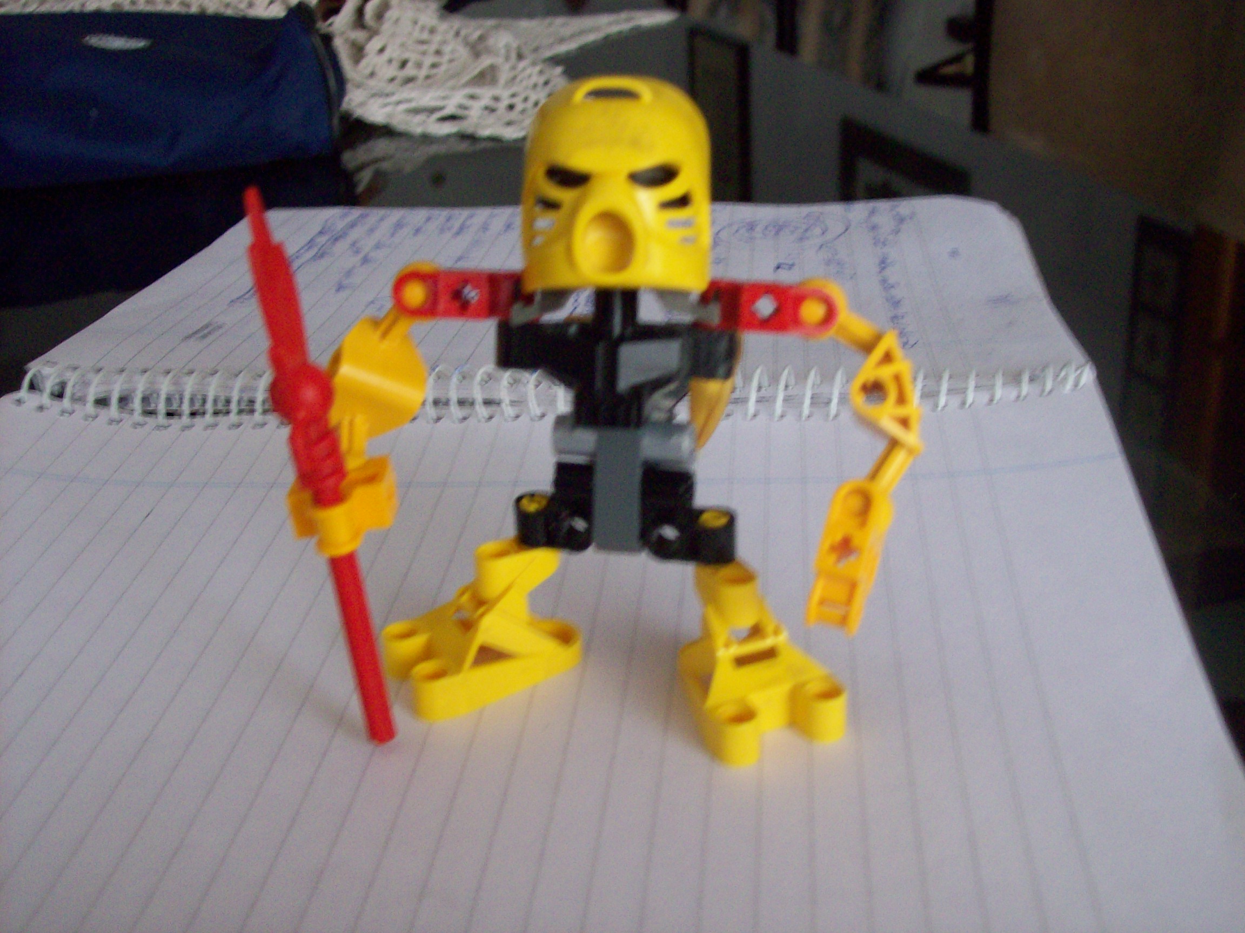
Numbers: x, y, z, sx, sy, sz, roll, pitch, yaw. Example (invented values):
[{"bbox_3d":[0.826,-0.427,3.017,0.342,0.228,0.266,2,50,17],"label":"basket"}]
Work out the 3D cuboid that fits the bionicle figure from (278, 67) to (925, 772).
[{"bbox_3d":[-0.004,-0.010,0.262,0.102,0.108,0.047,3,25,15],"label":"bionicle figure"}]

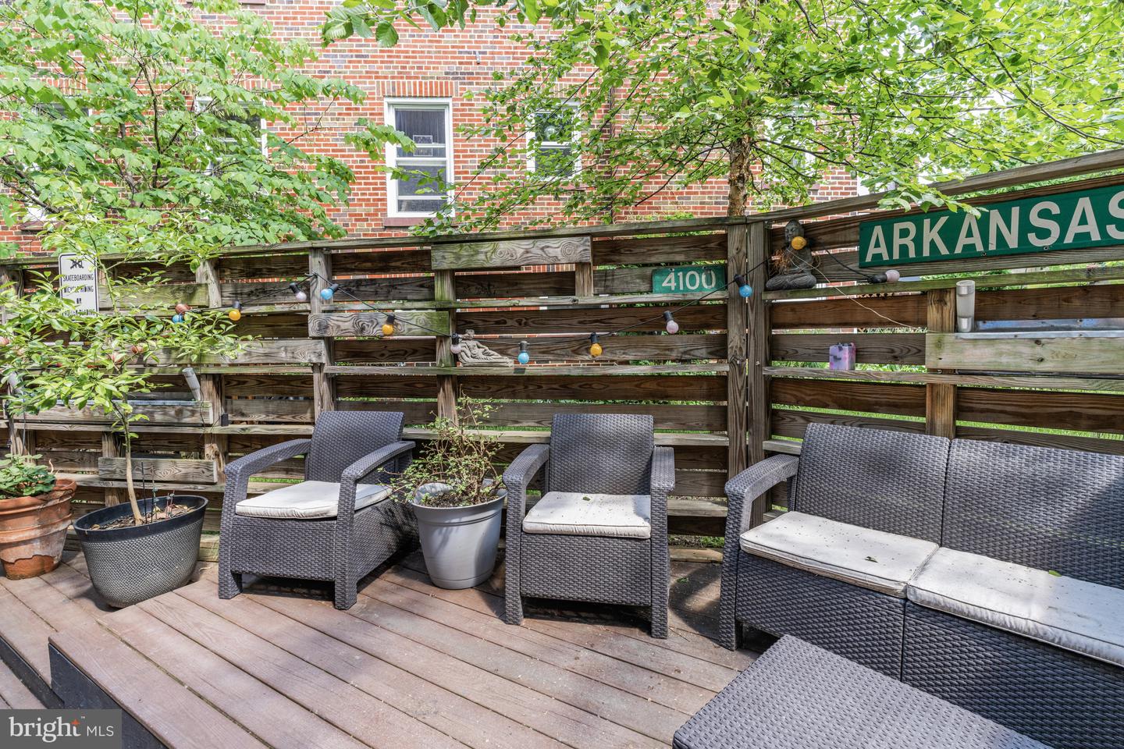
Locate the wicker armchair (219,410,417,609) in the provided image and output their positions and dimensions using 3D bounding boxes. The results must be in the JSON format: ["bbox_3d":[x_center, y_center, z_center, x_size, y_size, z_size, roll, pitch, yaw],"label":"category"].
[{"bbox_3d":[-1.204,0.630,2.587,0.720,0.800,0.700,0,2,12],"label":"wicker armchair"}]

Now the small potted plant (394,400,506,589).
[{"bbox_3d":[-0.540,0.580,2.482,0.540,0.890,0.500,-1,2,0],"label":"small potted plant"}]

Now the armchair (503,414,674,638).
[{"bbox_3d":[0.157,0.621,2.341,0.720,0.800,0.700,0,2,12],"label":"armchair"}]

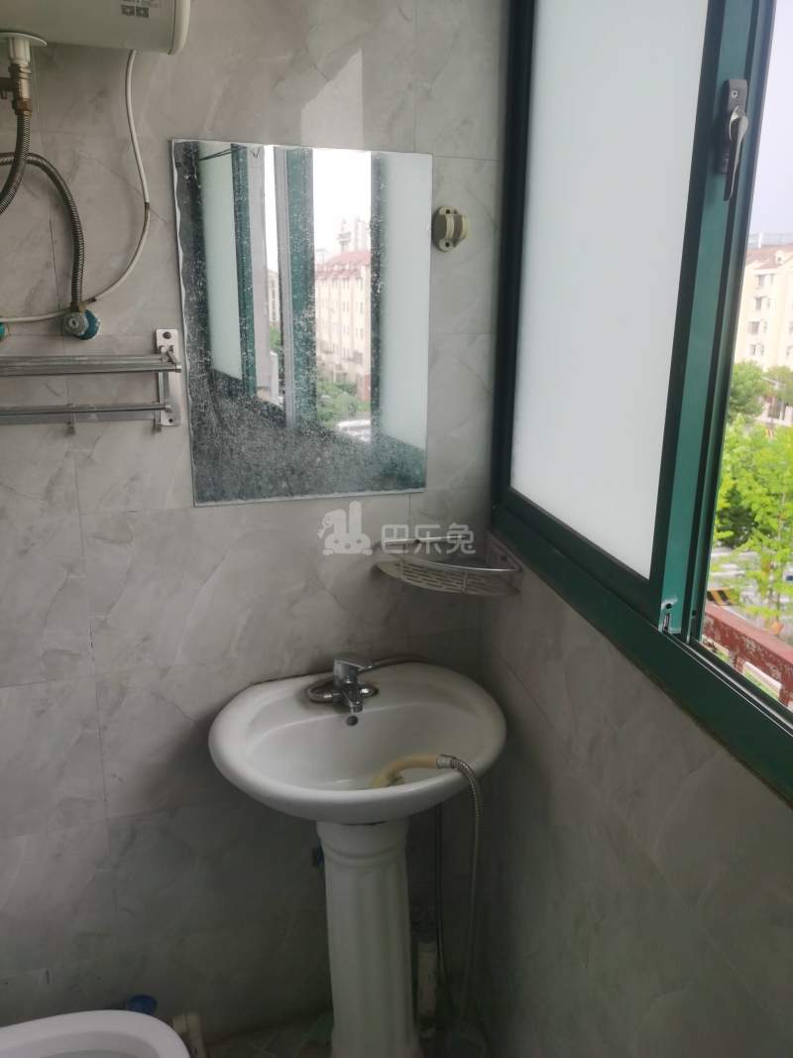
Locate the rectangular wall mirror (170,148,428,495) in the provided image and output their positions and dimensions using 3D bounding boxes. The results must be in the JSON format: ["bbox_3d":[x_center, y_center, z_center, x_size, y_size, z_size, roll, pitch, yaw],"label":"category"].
[{"bbox_3d":[-0.145,-0.345,1.450,0.443,0.603,0.020,-5,16,-18],"label":"rectangular wall mirror"}]

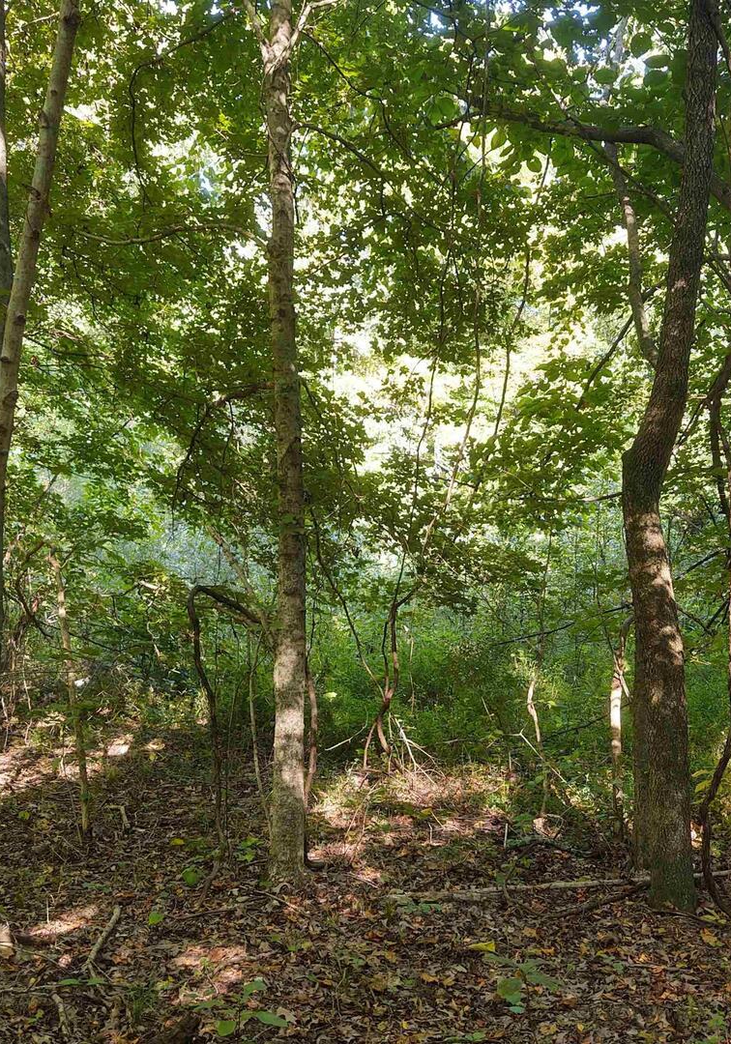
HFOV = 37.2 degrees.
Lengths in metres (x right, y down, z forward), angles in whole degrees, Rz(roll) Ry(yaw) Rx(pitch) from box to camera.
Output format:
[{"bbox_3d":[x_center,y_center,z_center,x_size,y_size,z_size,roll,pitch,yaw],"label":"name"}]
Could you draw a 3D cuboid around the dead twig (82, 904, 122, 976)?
[{"bbox_3d":[-0.999,1.588,4.175,0.080,0.060,0.610,0,0,-3],"label":"dead twig"}]

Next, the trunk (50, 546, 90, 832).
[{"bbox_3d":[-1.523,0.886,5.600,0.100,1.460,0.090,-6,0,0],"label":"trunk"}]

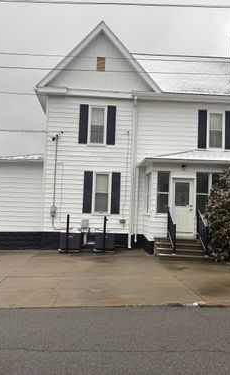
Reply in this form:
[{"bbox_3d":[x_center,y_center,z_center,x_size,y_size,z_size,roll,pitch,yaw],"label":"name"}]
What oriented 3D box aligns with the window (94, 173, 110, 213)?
[{"bbox_3d":[-0.547,0.245,16.115,0.750,1.780,0.100,2,-2,-3],"label":"window"}]

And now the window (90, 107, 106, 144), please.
[{"bbox_3d":[-0.751,-2.653,16.180,0.718,1.718,0.100,2,-4,-2],"label":"window"}]

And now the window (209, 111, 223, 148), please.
[{"bbox_3d":[4.448,-2.512,16.504,0.702,1.681,0.100,2,-4,-2],"label":"window"}]

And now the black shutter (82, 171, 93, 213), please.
[{"bbox_3d":[-1.159,0.194,15.965,0.382,1.803,0.050,2,-4,-2],"label":"black shutter"}]

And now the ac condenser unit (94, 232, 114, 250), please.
[{"bbox_3d":[-0.402,2.200,15.362,0.760,0.710,0.760,2,-4,-2],"label":"ac condenser unit"}]

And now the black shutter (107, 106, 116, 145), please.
[{"bbox_3d":[-0.165,-2.692,16.186,0.382,1.712,0.050,2,-4,-2],"label":"black shutter"}]

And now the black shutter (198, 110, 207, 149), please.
[{"bbox_3d":[3.848,-2.530,16.403,0.390,1.694,0.050,2,-2,-3],"label":"black shutter"}]

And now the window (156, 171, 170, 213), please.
[{"bbox_3d":[1.807,0.182,14.033,0.516,1.577,0.100,2,-2,-3],"label":"window"}]

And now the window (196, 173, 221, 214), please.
[{"bbox_3d":[3.586,0.224,14.073,1.087,1.594,0.100,2,-4,-2],"label":"window"}]

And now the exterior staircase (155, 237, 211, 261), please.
[{"bbox_3d":[2.547,2.211,13.431,2.091,0.676,1.150,2,-2,-3],"label":"exterior staircase"}]

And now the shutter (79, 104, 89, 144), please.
[{"bbox_3d":[-1.352,-2.736,16.141,0.382,1.712,0.050,2,-4,-2],"label":"shutter"}]

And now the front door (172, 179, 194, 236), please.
[{"bbox_3d":[2.549,0.718,14.001,0.815,2.130,0.100,2,-4,-2],"label":"front door"}]

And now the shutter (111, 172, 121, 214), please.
[{"bbox_3d":[0.028,0.242,16.010,0.382,1.803,0.050,2,-4,-2],"label":"shutter"}]

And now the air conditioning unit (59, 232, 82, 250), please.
[{"bbox_3d":[-1.813,2.213,15.485,0.820,0.770,0.780,2,-2,-3],"label":"air conditioning unit"}]

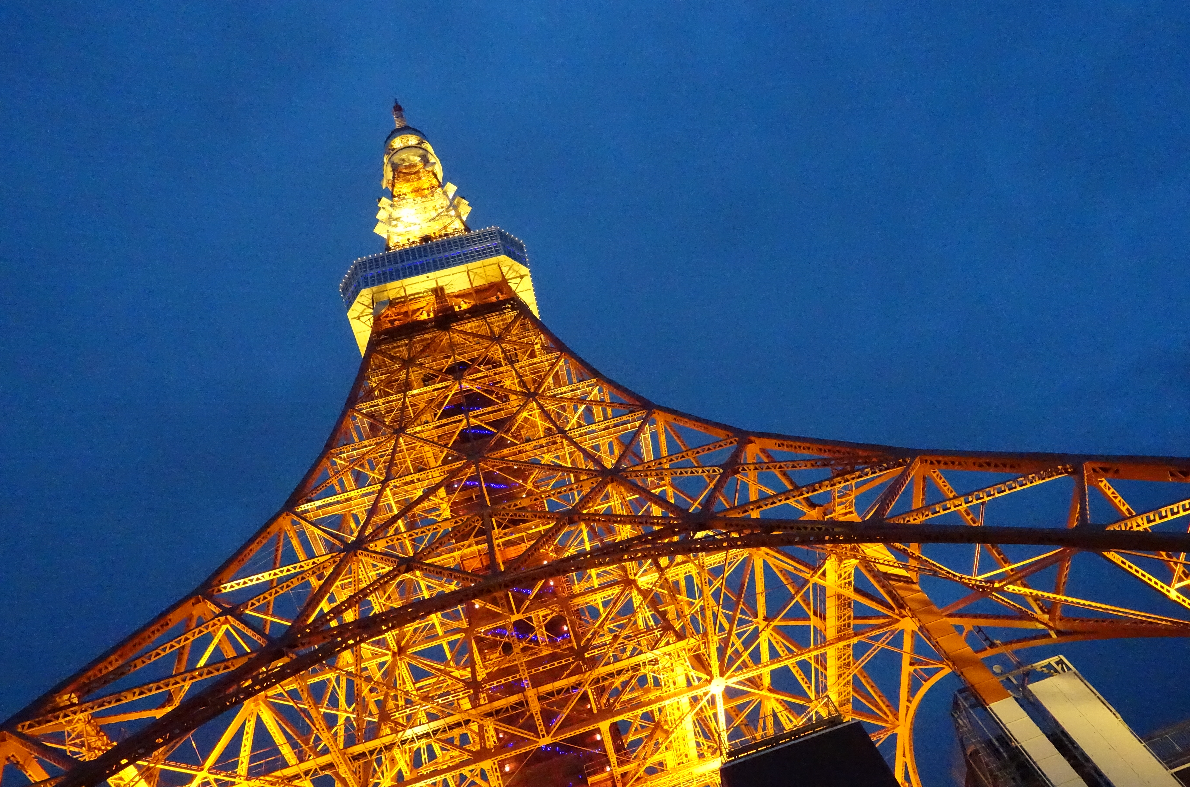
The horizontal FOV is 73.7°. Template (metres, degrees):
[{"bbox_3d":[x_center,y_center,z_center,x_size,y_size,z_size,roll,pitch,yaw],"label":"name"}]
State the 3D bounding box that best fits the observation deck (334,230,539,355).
[{"bbox_3d":[-28.174,-10.968,158.534,36.613,10.991,36.613,-15,-56,-8],"label":"observation deck"}]

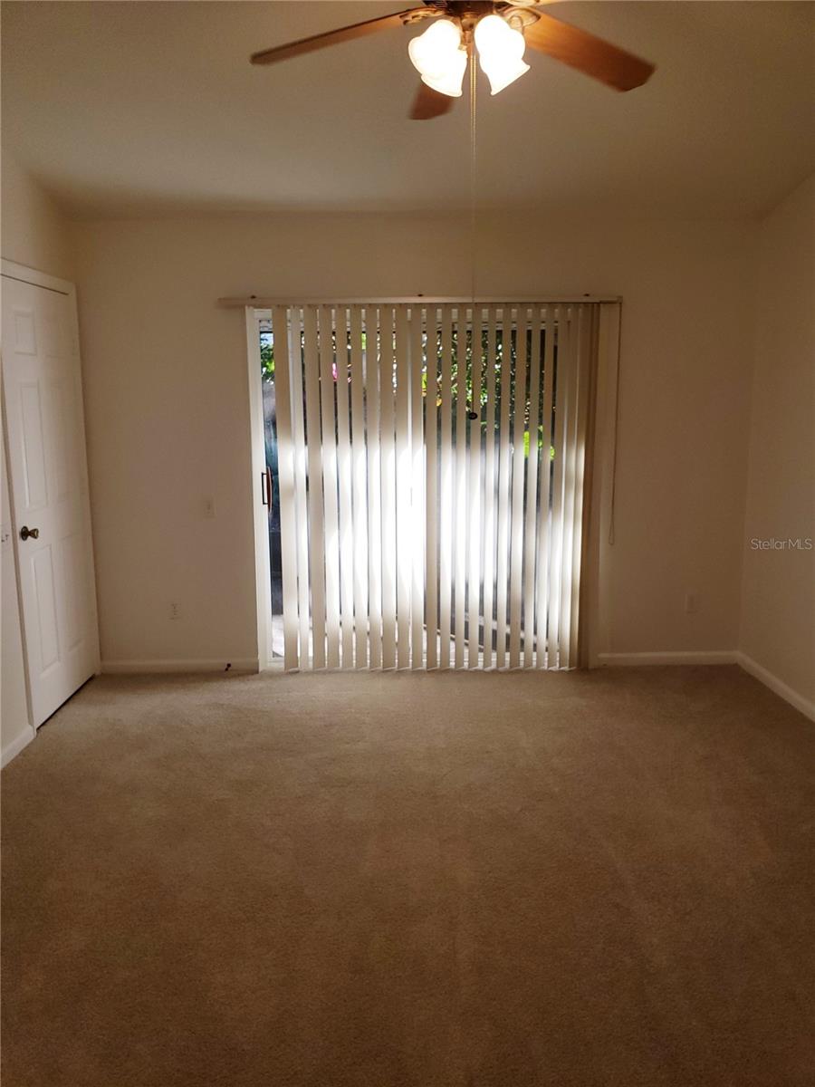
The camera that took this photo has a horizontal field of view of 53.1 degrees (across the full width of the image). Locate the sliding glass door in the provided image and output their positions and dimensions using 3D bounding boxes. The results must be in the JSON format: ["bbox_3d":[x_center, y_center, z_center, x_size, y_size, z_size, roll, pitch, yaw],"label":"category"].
[{"bbox_3d":[0.124,-0.274,4.451,1.847,2.003,0.120,-1,10,-1],"label":"sliding glass door"}]

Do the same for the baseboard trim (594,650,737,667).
[{"bbox_3d":[1.480,0.660,4.630,0.812,0.080,0.016,-1,10,-1],"label":"baseboard trim"}]

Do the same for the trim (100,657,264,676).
[{"bbox_3d":[-1.280,0.690,4.578,0.888,0.080,0.016,-1,10,-1],"label":"trim"}]

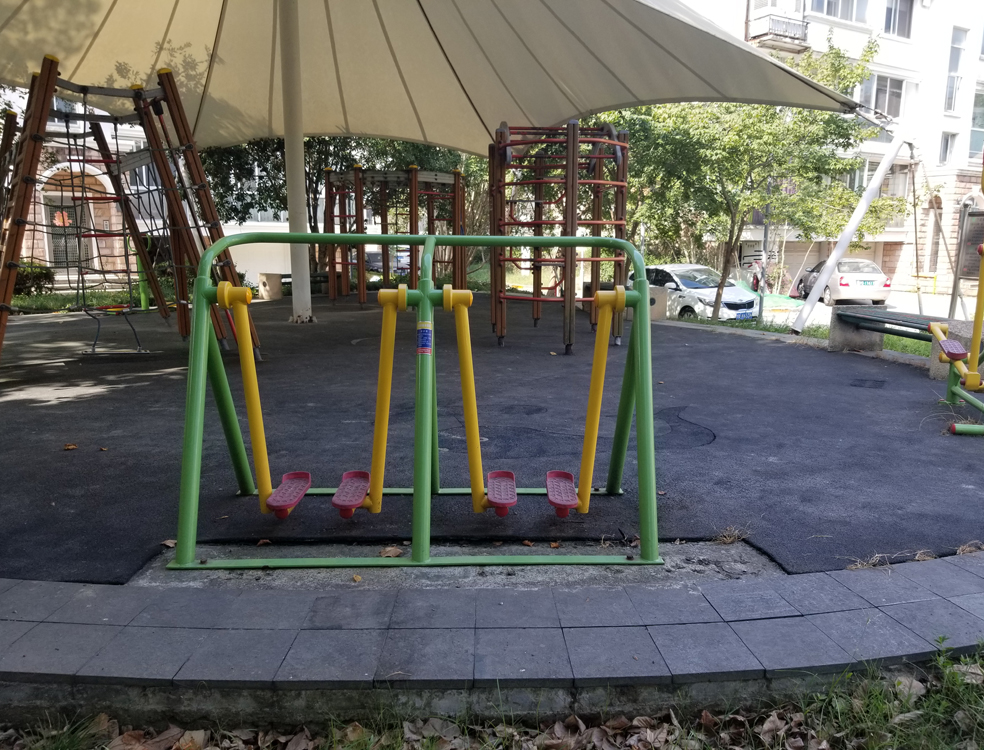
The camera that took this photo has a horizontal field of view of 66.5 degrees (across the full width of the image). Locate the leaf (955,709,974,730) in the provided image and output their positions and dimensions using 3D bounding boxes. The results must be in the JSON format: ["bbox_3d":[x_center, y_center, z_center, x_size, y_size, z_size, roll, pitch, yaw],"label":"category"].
[{"bbox_3d":[1.402,1.022,2.229,0.050,0.030,0.060,0,10,0],"label":"leaf"}]

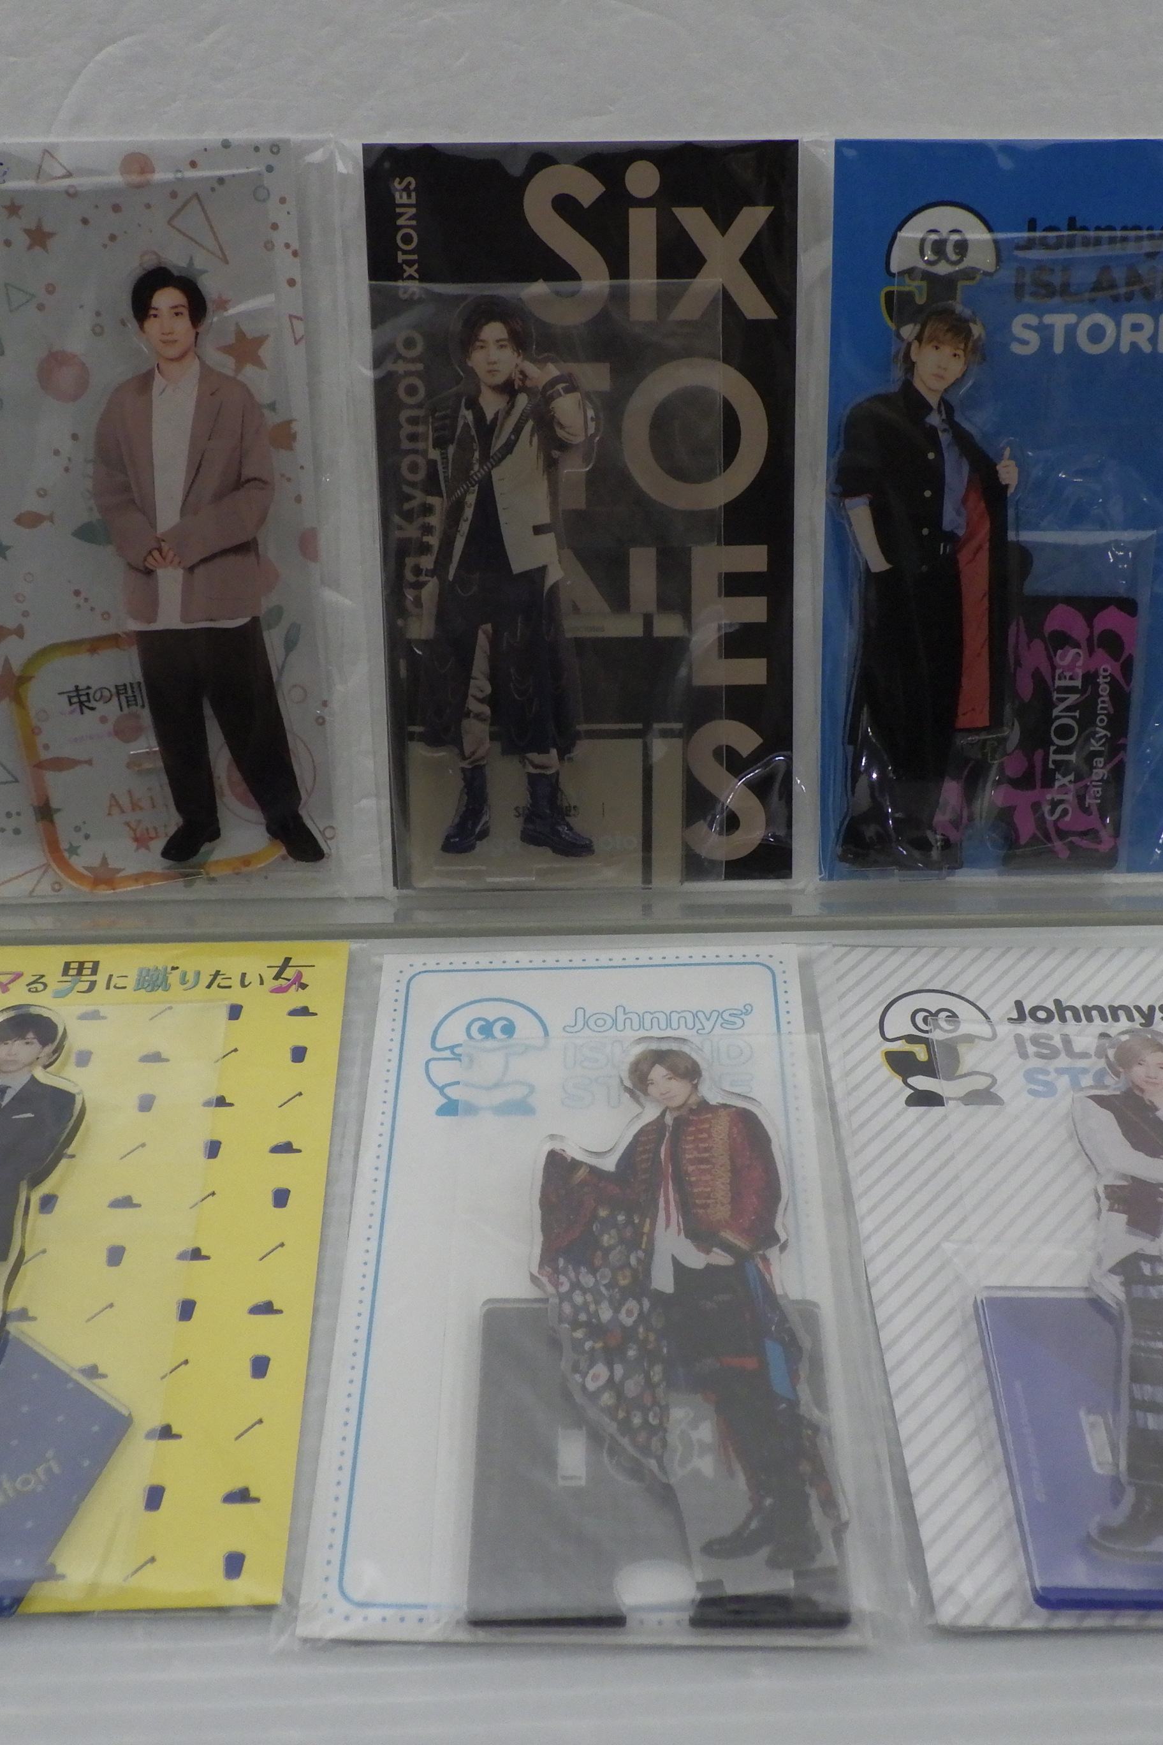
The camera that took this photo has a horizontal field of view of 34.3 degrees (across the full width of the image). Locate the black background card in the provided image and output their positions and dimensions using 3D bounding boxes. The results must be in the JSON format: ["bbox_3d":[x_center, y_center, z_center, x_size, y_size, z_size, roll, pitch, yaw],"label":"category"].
[{"bbox_3d":[0.002,-0.099,0.545,0.121,0.213,0.010,-1,14,-1],"label":"black background card"}]

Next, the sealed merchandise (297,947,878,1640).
[{"bbox_3d":[0.002,0.090,0.474,0.120,0.010,0.213,1,40,0],"label":"sealed merchandise"}]

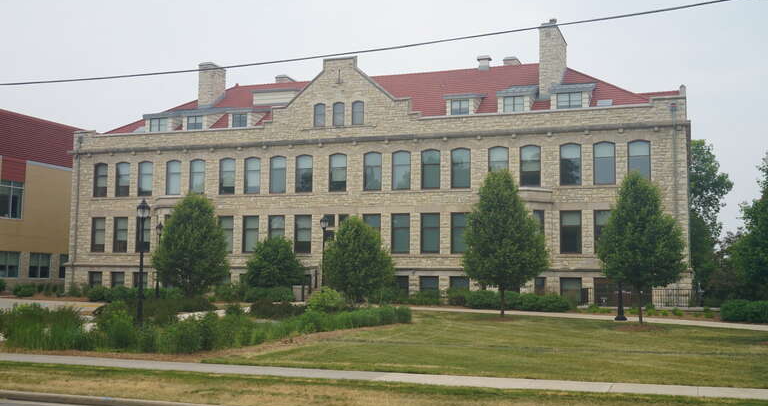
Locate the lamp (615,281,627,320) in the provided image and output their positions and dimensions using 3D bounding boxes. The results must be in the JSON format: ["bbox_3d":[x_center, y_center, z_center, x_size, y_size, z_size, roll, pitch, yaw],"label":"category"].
[{"bbox_3d":[9.836,2.658,34.600,0.460,4.500,0.460,-1,-5,19],"label":"lamp"}]

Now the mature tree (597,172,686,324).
[{"bbox_3d":[10.276,1.774,33.200,3.592,6.040,3.592,-1,-5,19],"label":"mature tree"}]

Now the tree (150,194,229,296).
[{"bbox_3d":[-11.746,2.692,50.500,4.614,6.515,4.614,-1,-5,19],"label":"tree"}]

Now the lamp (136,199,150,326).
[{"bbox_3d":[-8.442,2.122,29.200,0.470,4.475,0.470,-1,-5,19],"label":"lamp"}]

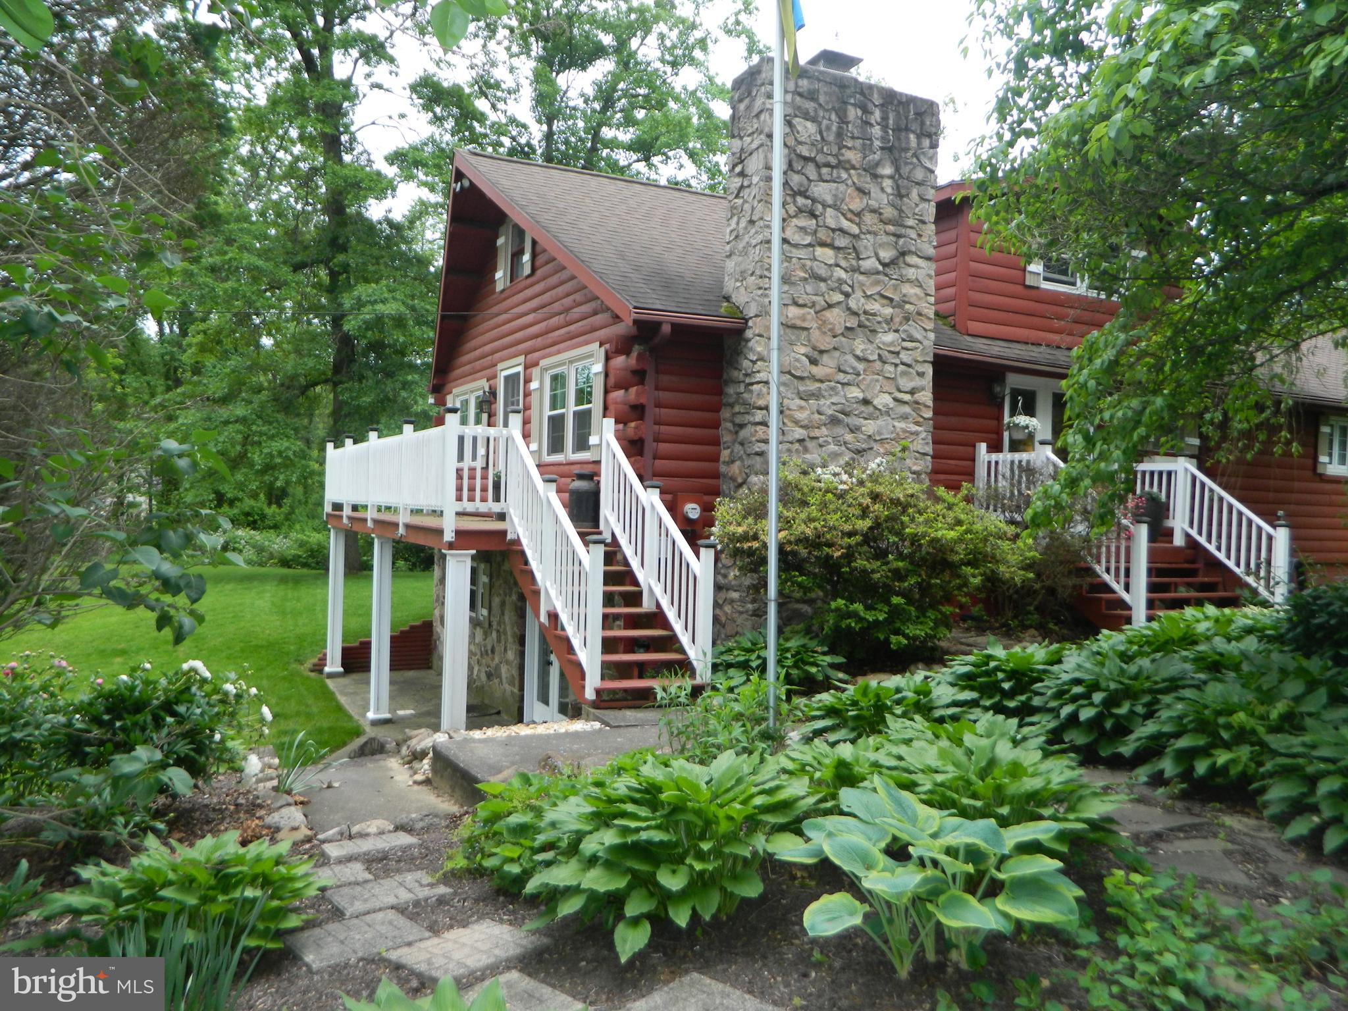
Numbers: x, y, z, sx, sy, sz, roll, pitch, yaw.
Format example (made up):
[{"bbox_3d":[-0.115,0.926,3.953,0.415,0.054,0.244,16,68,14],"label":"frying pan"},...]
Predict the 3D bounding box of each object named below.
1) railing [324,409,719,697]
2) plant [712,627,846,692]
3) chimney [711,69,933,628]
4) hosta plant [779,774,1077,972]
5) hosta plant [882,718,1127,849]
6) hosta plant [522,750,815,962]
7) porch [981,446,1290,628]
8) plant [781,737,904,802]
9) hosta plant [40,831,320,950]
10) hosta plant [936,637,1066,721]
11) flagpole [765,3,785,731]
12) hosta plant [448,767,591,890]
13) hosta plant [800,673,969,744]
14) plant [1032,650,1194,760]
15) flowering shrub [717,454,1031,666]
[{"bbox_3d":[-2.769,0.235,12.550,1.740,2.541,10.092,1,1,-28],"label":"railing"},{"bbox_3d":[0.960,1.386,9.100,1.250,0.490,1.100,1,0,6],"label":"plant"},{"bbox_3d":[1.735,-1.459,10.609,2.270,6.000,0.850,1,0,-28],"label":"chimney"},{"bbox_3d":[0.730,1.040,2.800,0.860,0.540,0.770,1,0,15],"label":"hosta plant"},{"bbox_3d":[1.612,1.270,4.800,1.150,0.510,1.050,1,0,19],"label":"hosta plant"},{"bbox_3d":[-0.024,1.302,3.950,1.140,0.580,1.050,1,0,0],"label":"hosta plant"},{"bbox_3d":[5.509,0.290,11.764,2.580,2.040,2.400,1,0,-28],"label":"porch"},{"bbox_3d":[0.800,1.310,4.720,0.680,0.380,0.650,1,0,0],"label":"plant"},{"bbox_3d":[-1.860,1.450,3.740,0.990,0.360,0.860,1,1,-26],"label":"hosta plant"},{"bbox_3d":[2.318,1.201,6.900,0.930,0.500,0.900,1,0,19],"label":"hosta plant"},{"bbox_3d":[0.651,-1.288,6.226,0.065,5.700,0.065,1,0,0],"label":"flagpole"},{"bbox_3d":[-0.718,1.430,4.500,0.660,0.430,0.660,1,0,-9],"label":"hosta plant"},{"bbox_3d":[1.380,1.310,6.400,1.120,0.400,0.950,1,0,0],"label":"hosta plant"},{"bbox_3d":[2.778,1.190,6.150,1.050,0.530,1.000,1,0,24],"label":"plant"},{"bbox_3d":[1.970,0.490,9.350,3.050,1.900,1.900,1,1,-28],"label":"flowering shrub"}]

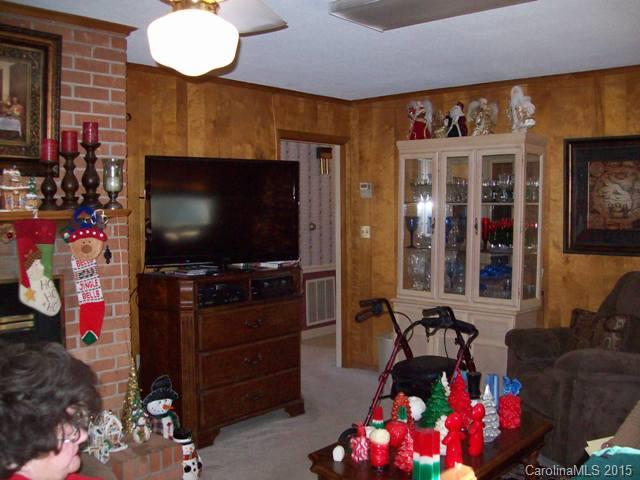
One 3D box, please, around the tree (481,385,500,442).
[{"bbox_3d":[0.769,0.779,3.026,0.112,0.248,0.112,0,3,0],"label":"tree"}]

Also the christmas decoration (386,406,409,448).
[{"bbox_3d":[0.342,0.819,2.930,0.097,0.175,0.097,0,3,0],"label":"christmas decoration"}]

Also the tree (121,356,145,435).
[{"bbox_3d":[-0.966,0.798,3.430,0.120,0.370,0.120,4,5,43],"label":"tree"}]

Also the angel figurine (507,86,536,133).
[{"bbox_3d":[1.412,-0.906,4.701,0.200,0.351,0.150,2,4,30],"label":"angel figurine"}]

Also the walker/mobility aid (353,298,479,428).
[{"bbox_3d":[0.552,0.847,3.976,0.610,0.940,0.800,4,5,43],"label":"walker/mobility aid"}]

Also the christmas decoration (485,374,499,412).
[{"bbox_3d":[0.883,0.799,3.399,0.070,0.218,0.070,3,5,40],"label":"christmas decoration"}]

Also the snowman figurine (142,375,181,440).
[{"bbox_3d":[-0.802,0.836,3.358,0.145,0.305,0.175,3,5,35],"label":"snowman figurine"}]

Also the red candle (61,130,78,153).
[{"bbox_3d":[-1.180,-0.461,3.144,0.075,0.102,0.075,4,5,43],"label":"red candle"}]

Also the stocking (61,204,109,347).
[{"bbox_3d":[-1.093,0.169,3.105,0.065,0.630,0.215,4,5,43],"label":"stocking"}]

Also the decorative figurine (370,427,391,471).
[{"bbox_3d":[0.254,0.869,2.792,0.083,0.163,0.083,1,4,17],"label":"decorative figurine"}]

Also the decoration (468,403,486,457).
[{"bbox_3d":[0.675,0.803,2.846,0.080,0.220,0.077,-2,4,-35],"label":"decoration"}]

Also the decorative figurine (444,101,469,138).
[{"bbox_3d":[1.038,-0.900,5.073,0.170,0.292,0.140,3,4,35],"label":"decorative figurine"}]

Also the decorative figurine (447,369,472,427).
[{"bbox_3d":[0.660,0.750,3.132,0.127,0.294,0.127,0,3,0],"label":"decorative figurine"}]

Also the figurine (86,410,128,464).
[{"bbox_3d":[-0.992,0.909,3.124,0.170,0.190,0.165,4,5,43],"label":"figurine"}]

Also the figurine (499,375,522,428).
[{"bbox_3d":[0.943,0.800,3.280,0.100,0.234,0.100,3,5,40],"label":"figurine"}]

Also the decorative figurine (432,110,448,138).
[{"bbox_3d":[0.930,-0.880,5.146,0.150,0.220,0.110,4,5,43],"label":"decorative figurine"}]

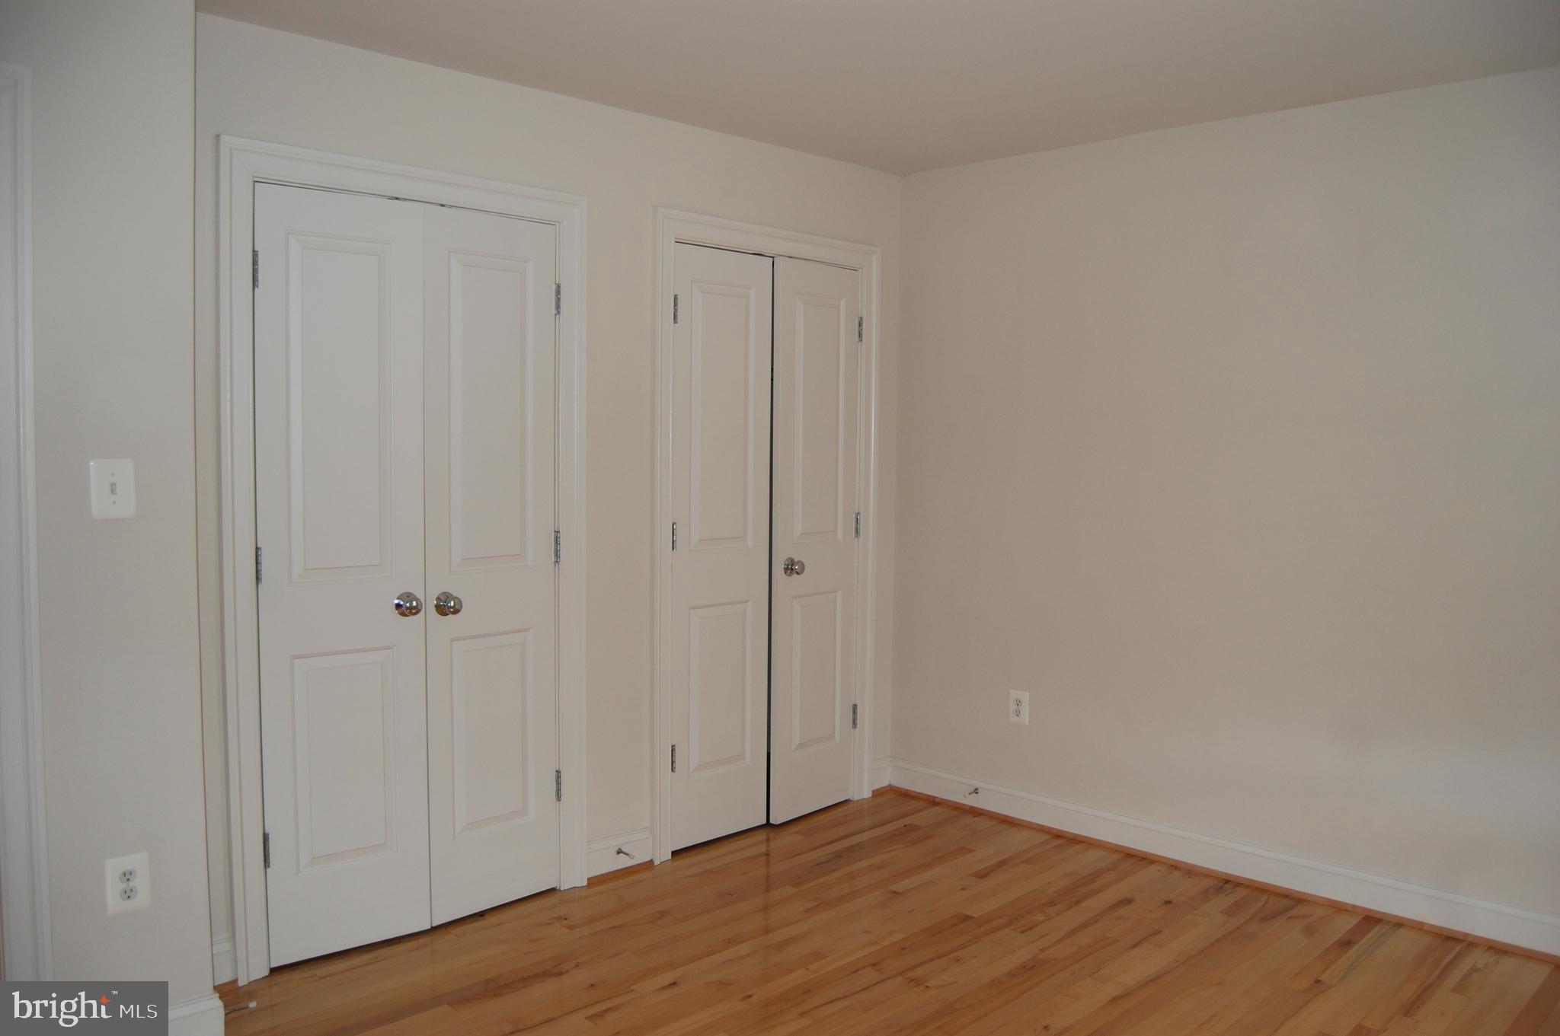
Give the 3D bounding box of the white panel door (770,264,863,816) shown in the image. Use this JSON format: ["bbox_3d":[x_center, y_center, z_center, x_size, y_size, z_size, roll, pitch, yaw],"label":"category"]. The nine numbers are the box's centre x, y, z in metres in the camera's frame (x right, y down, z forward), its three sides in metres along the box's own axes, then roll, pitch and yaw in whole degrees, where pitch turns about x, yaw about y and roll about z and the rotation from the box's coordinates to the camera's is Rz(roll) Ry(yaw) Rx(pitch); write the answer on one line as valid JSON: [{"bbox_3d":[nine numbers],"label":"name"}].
[{"bbox_3d":[0.125,0.088,4.291,0.038,2.012,0.432,4,5,43],"label":"white panel door"}]

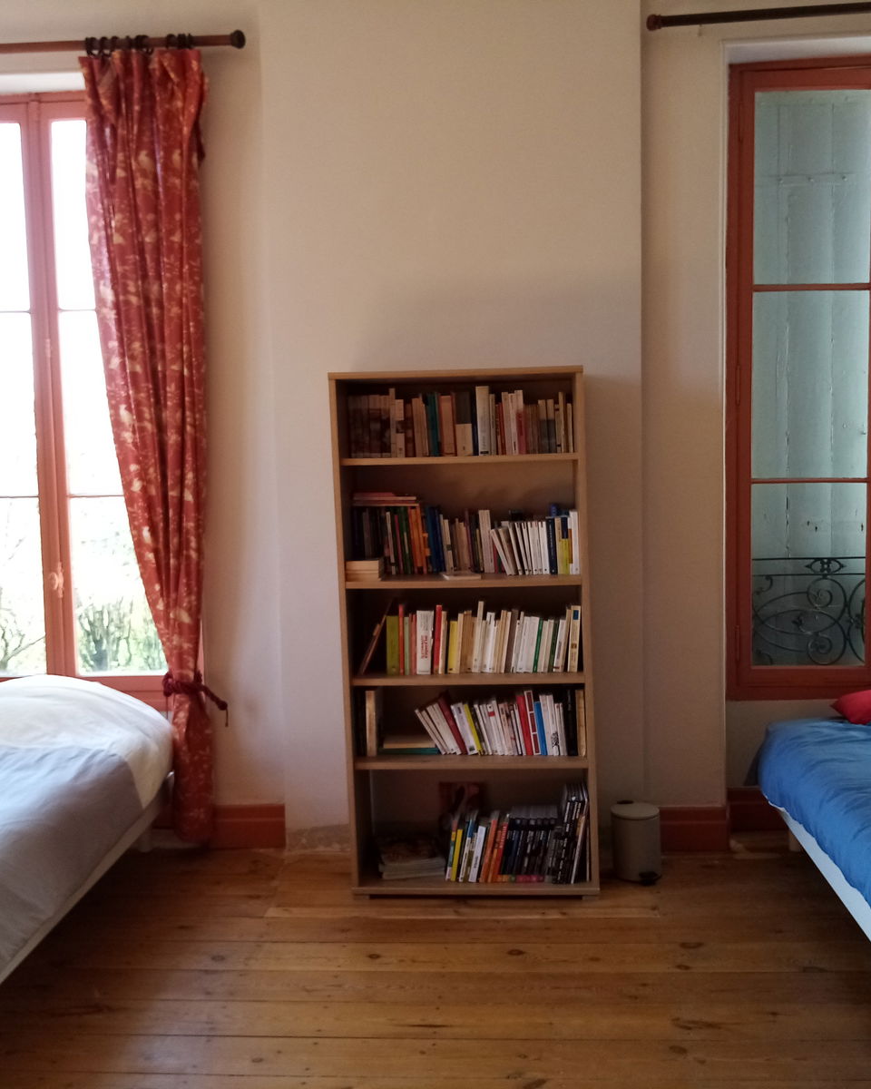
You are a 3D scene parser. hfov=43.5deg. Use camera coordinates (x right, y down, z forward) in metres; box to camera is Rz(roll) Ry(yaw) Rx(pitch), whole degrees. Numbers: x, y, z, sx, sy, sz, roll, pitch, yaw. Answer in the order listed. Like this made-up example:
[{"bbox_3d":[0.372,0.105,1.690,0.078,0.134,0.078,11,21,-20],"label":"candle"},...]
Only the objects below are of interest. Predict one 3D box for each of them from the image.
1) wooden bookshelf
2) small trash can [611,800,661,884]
[{"bbox_3d":[0.111,0.304,3.831,0.843,1.798,0.340,-1,5,3],"label":"wooden bookshelf"},{"bbox_3d":[0.729,1.069,3.922,0.173,0.237,0.200,-2,5,-16],"label":"small trash can"}]

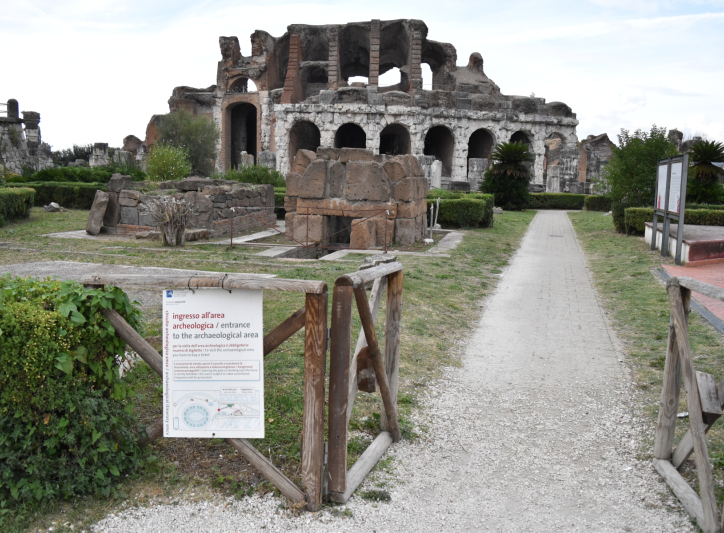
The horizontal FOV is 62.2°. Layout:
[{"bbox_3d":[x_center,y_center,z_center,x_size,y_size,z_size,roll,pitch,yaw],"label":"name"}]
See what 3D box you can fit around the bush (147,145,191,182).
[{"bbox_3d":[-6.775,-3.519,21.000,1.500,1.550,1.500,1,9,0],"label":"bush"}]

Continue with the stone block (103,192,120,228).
[{"bbox_3d":[-6.620,-1.498,15.850,0.440,0.870,0.450,10,9,18],"label":"stone block"}]

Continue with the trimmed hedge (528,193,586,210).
[{"bbox_3d":[10.337,-3.495,32.041,3.012,0.879,1.000,2,9,14],"label":"trimmed hedge"}]

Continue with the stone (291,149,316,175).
[{"bbox_3d":[-1.434,-2.631,15.227,0.542,0.612,0.700,3,9,11],"label":"stone"}]

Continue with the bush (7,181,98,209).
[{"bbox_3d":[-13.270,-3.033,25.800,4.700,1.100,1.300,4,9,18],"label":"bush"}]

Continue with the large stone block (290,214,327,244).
[{"bbox_3d":[-1.202,-0.964,15.147,0.889,0.683,0.650,4,9,27],"label":"large stone block"}]

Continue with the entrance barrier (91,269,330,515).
[{"bbox_3d":[-0.765,0.610,2.930,1.170,1.120,0.130,2,8,5],"label":"entrance barrier"}]

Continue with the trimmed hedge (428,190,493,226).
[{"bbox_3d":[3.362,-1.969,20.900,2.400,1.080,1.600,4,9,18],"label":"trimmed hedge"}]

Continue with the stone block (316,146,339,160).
[{"bbox_3d":[-0.843,-2.845,15.100,0.580,0.340,0.500,3,9,14],"label":"stone block"}]

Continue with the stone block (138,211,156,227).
[{"bbox_3d":[-6.075,-1.403,17.449,0.632,0.446,0.450,3,9,18],"label":"stone block"}]

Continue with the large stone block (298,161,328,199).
[{"bbox_3d":[-1.158,-2.173,14.892,0.682,0.918,0.500,3,9,10],"label":"large stone block"}]

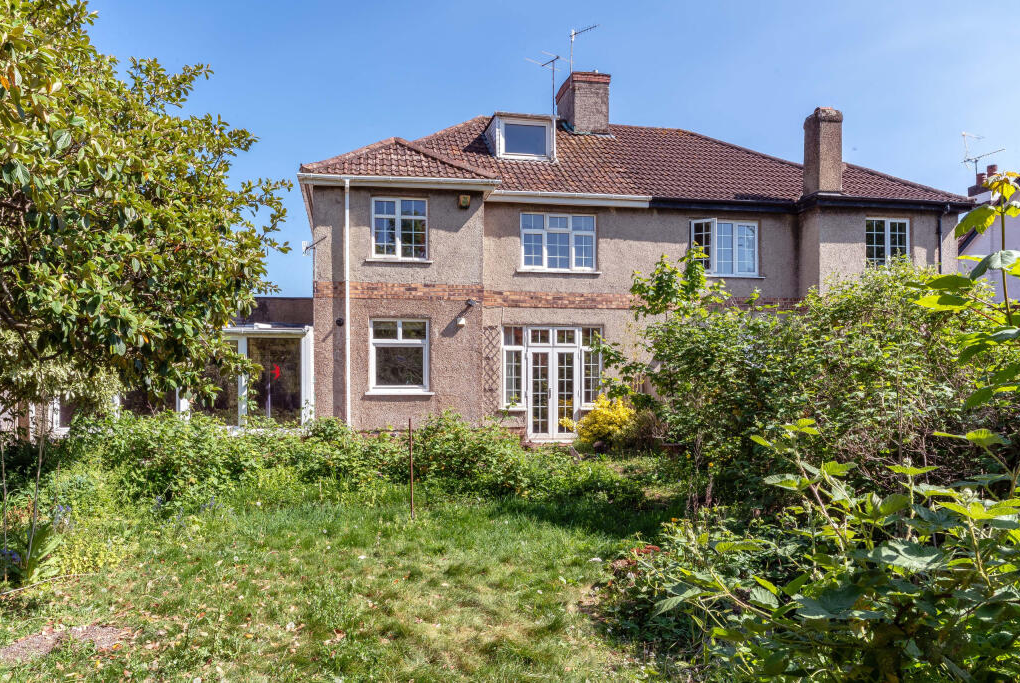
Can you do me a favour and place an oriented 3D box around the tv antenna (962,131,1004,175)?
[{"bbox_3d":[14.050,-5.530,20.300,0.500,1.450,1.300,1,-1,-26],"label":"tv antenna"}]

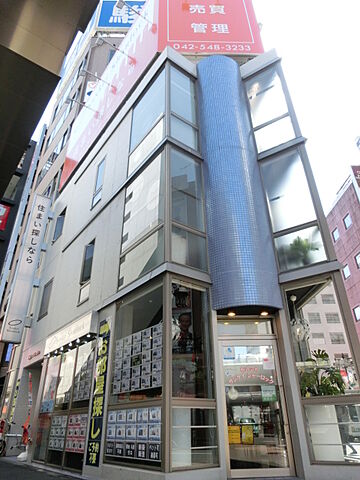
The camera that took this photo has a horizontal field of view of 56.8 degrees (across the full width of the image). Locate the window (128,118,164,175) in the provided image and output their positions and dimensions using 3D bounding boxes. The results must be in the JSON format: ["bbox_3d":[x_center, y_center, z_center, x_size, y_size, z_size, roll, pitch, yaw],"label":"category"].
[{"bbox_3d":[-0.943,-2.370,9.053,0.090,0.870,1.800,19,-35,-32],"label":"window"}]

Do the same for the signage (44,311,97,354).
[{"bbox_3d":[-3.144,2.738,9.410,0.220,0.530,3.500,19,-35,-32],"label":"signage"}]

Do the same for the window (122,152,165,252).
[{"bbox_3d":[-0.870,-0.864,7.879,0.100,2.028,1.844,20,-36,-32],"label":"window"}]

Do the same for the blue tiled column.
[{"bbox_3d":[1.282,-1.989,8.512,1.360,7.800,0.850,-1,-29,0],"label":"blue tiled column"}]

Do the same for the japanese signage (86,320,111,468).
[{"bbox_3d":[-1.700,3.057,6.951,0.060,2.751,0.526,20,-36,-32],"label":"japanese signage"}]

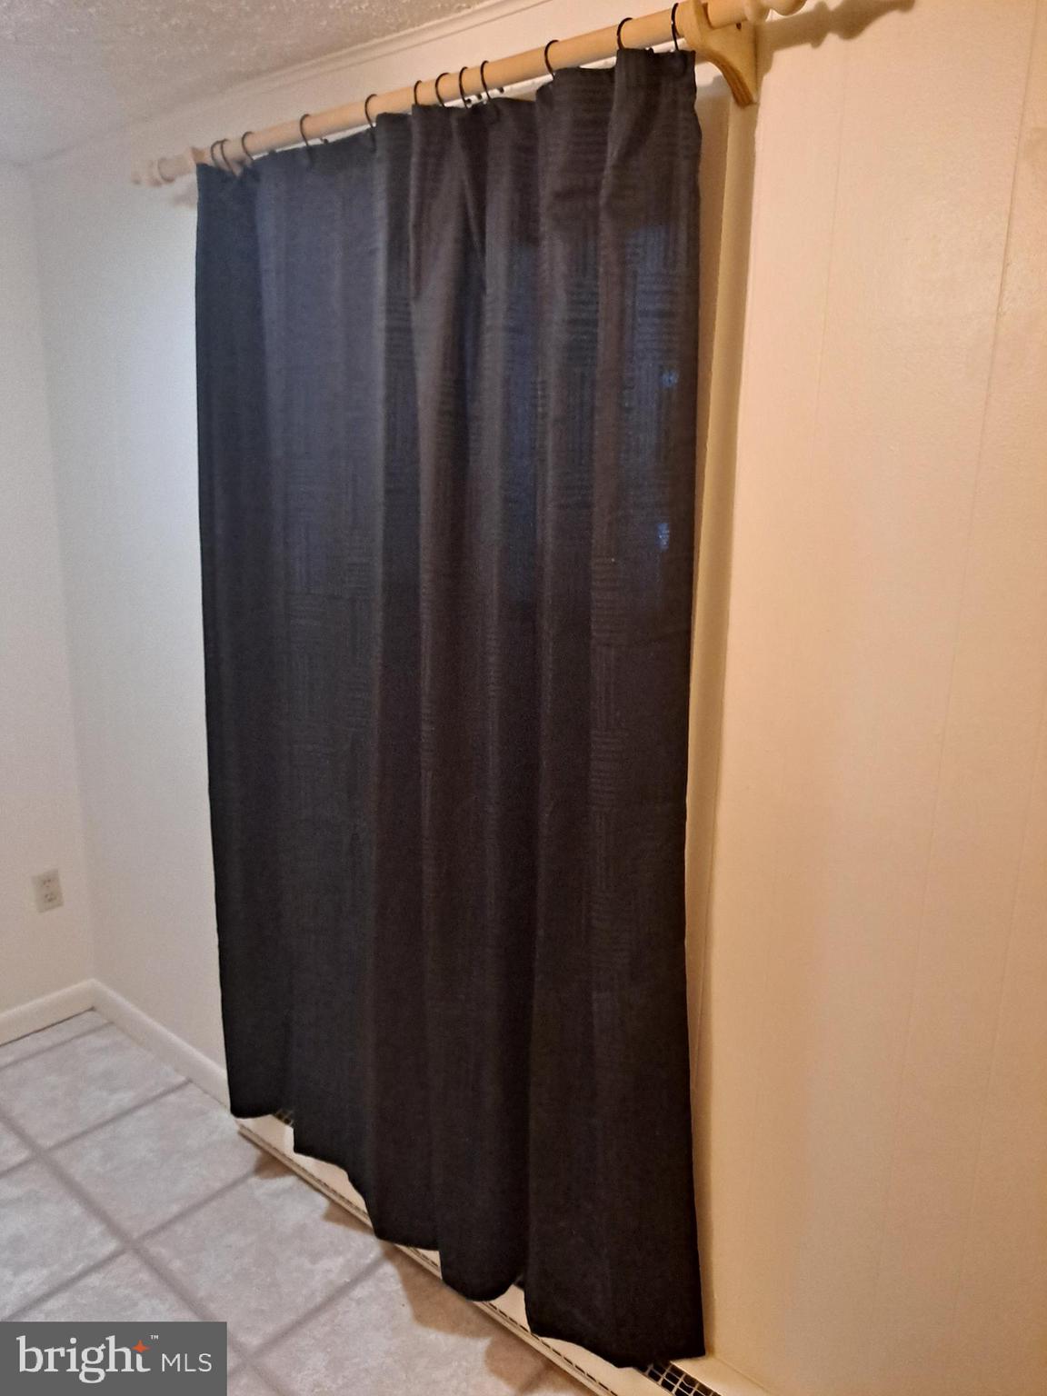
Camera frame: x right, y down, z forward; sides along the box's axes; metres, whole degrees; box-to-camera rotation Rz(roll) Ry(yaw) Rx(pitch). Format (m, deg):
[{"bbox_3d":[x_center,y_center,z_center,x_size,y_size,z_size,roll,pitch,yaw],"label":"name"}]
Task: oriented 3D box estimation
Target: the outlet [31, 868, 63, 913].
[{"bbox_3d":[-1.362,0.558,2.897,0.012,0.115,0.071,12,17,39],"label":"outlet"}]

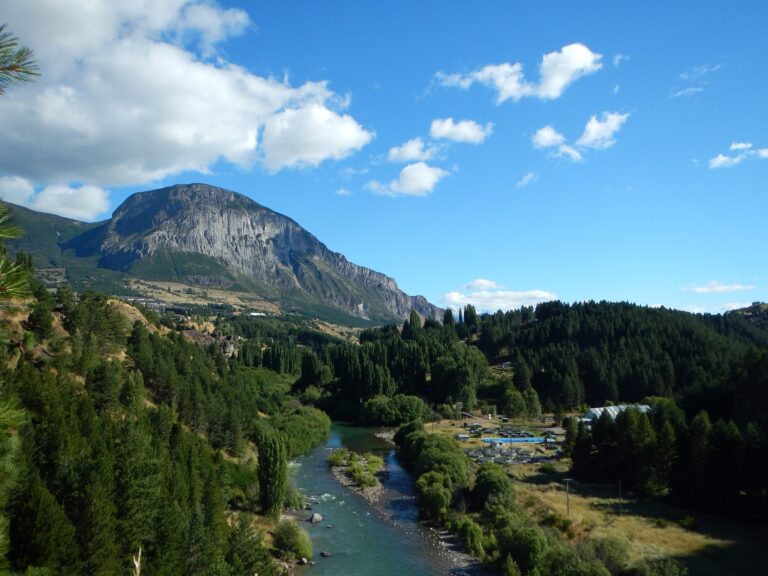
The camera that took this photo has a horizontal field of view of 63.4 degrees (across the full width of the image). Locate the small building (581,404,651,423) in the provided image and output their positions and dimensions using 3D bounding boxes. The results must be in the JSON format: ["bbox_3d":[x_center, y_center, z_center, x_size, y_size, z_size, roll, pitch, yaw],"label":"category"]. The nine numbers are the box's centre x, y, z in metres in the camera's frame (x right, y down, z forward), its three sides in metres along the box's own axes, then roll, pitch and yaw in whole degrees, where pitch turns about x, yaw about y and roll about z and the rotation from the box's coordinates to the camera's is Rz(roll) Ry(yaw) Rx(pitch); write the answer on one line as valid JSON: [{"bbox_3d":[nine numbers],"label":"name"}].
[{"bbox_3d":[100.400,54.000,264.000,29.000,7.000,11.500,0,-2,-17],"label":"small building"}]

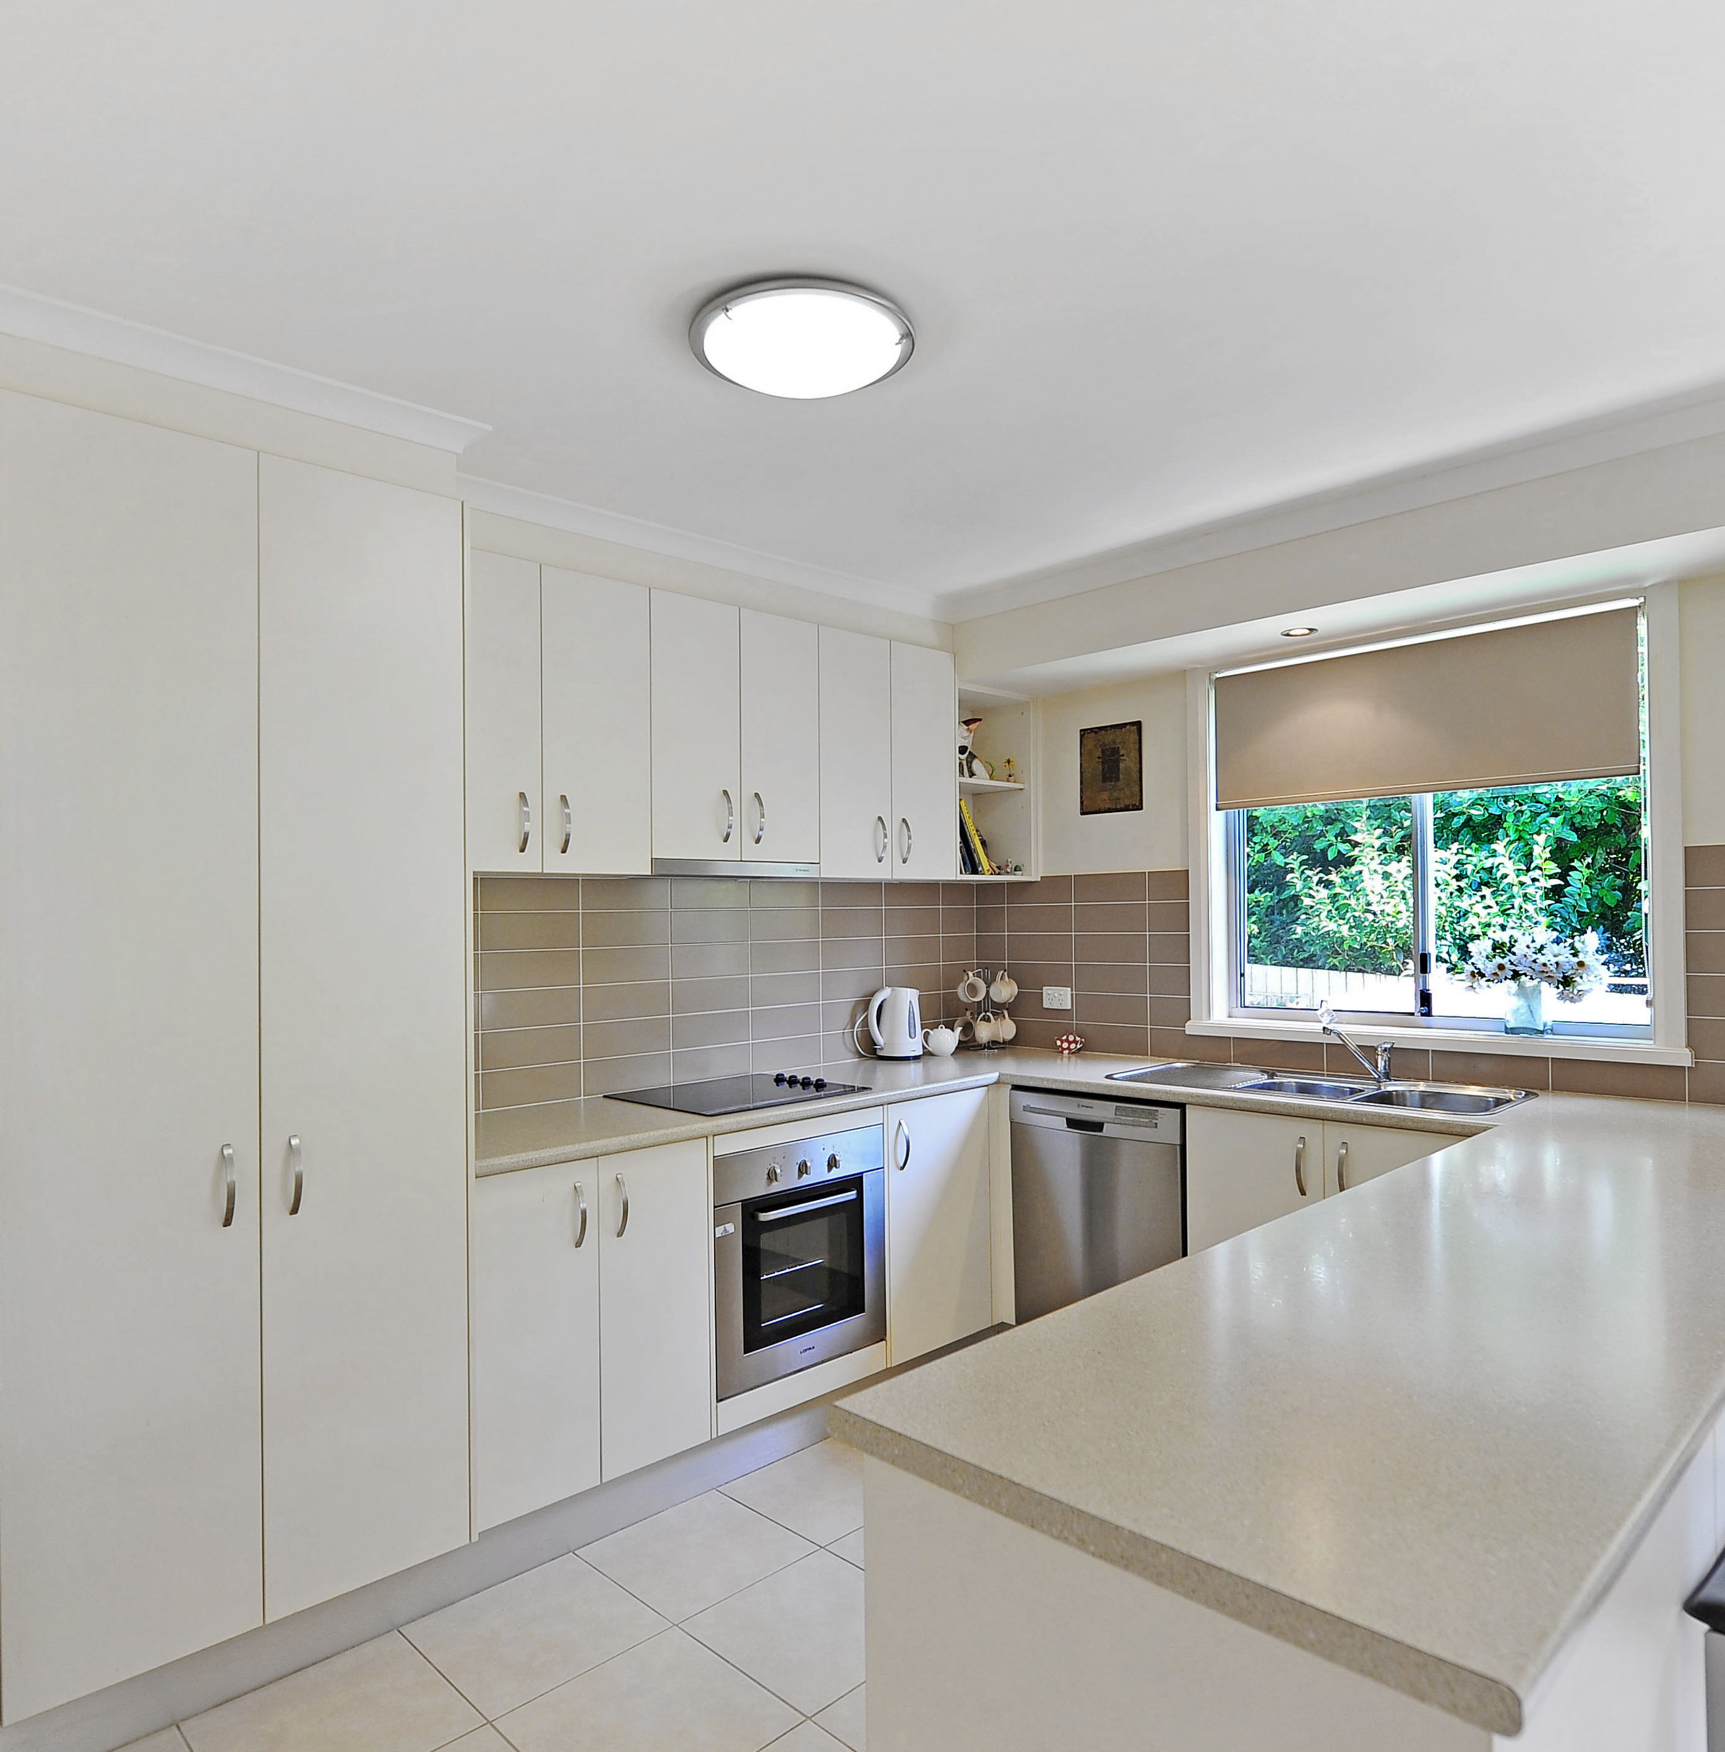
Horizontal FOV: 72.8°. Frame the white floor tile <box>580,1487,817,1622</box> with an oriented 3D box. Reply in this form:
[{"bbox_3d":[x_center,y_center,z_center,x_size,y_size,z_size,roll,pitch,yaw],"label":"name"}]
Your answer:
[{"bbox_3d":[-0.370,1.524,2.629,0.399,0.010,0.398,1,-2,-45],"label":"white floor tile"}]

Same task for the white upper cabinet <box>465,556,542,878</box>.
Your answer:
[{"bbox_3d":[-0.990,-0.377,2.845,0.296,0.750,0.310,1,-2,-45],"label":"white upper cabinet"}]

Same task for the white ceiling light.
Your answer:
[{"bbox_3d":[-0.101,-0.915,2.054,0.400,0.083,0.400,-1,-2,0],"label":"white ceiling light"}]

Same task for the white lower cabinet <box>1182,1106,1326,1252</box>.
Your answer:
[{"bbox_3d":[1.222,0.995,3.269,0.510,0.730,0.385,1,-2,-45],"label":"white lower cabinet"}]

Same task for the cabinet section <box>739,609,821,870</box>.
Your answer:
[{"bbox_3d":[-0.350,-0.398,3.544,0.303,0.723,0.325,1,-2,-44],"label":"cabinet section"}]

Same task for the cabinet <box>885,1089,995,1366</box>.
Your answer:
[{"bbox_3d":[0.039,1.032,3.685,0.457,0.733,0.580,1,-2,-44],"label":"cabinet"}]

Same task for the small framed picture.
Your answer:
[{"bbox_3d":[0.860,-0.370,4.066,0.020,0.303,0.251,1,-2,-44],"label":"small framed picture"}]

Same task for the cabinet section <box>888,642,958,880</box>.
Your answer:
[{"bbox_3d":[0.094,-0.368,3.979,0.317,0.768,0.325,1,-2,-44],"label":"cabinet section"}]

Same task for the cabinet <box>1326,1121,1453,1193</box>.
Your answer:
[{"bbox_3d":[1.492,0.982,2.996,0.510,0.730,0.385,1,-2,-45],"label":"cabinet"}]

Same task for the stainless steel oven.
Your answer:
[{"bbox_3d":[-0.332,1.013,3.291,0.591,0.601,0.570,1,-2,-44],"label":"stainless steel oven"}]

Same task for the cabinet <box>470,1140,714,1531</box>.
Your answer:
[{"bbox_3d":[-0.793,1.024,2.873,0.620,0.733,0.585,1,-2,-44],"label":"cabinet"}]

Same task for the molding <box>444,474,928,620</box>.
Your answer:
[{"bbox_3d":[-0.331,-0.887,3.282,1.830,0.067,0.070,1,-2,-45],"label":"molding"}]

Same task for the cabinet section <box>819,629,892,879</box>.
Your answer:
[{"bbox_3d":[-0.131,-0.372,3.759,0.312,0.768,0.325,1,-2,-44],"label":"cabinet section"}]

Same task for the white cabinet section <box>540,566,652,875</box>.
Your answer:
[{"bbox_3d":[-0.789,-0.381,3.113,0.318,0.766,0.325,1,-2,-44],"label":"white cabinet section"}]

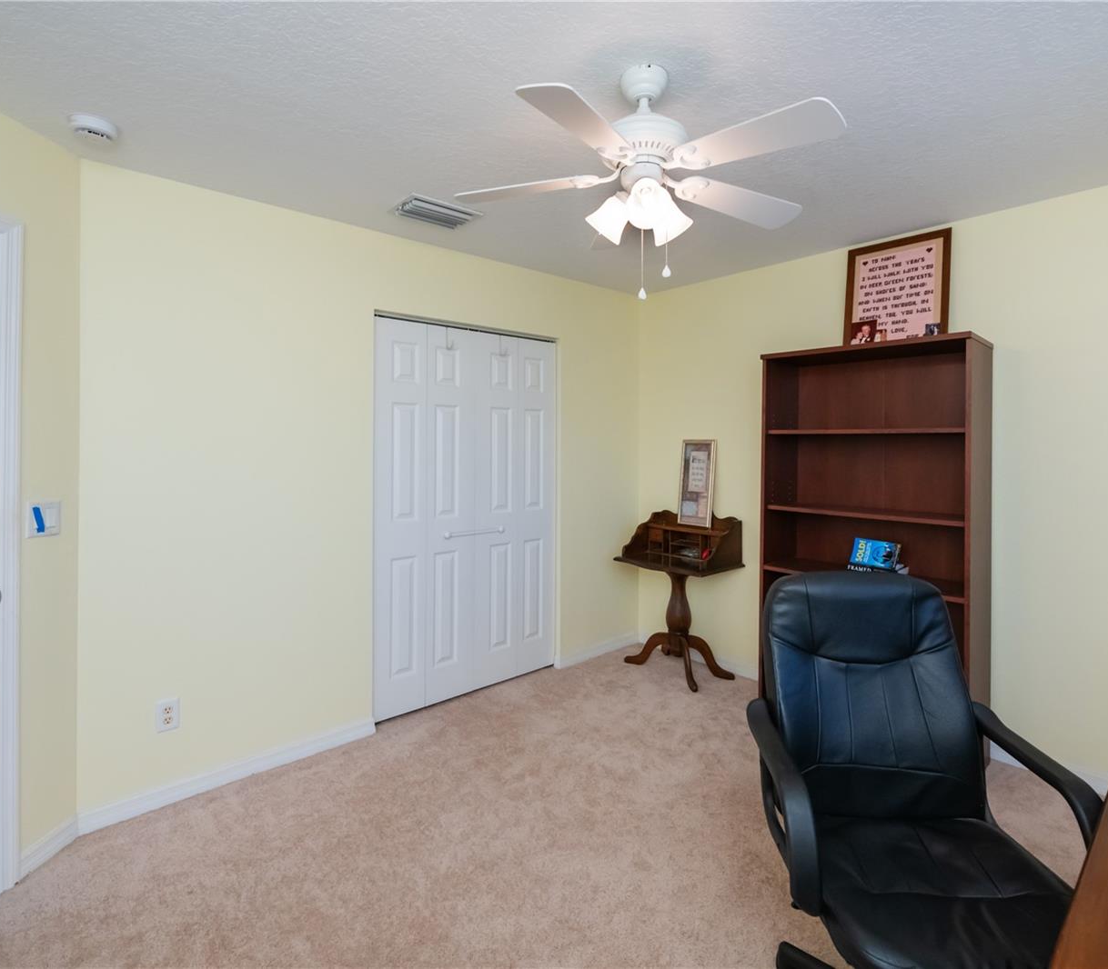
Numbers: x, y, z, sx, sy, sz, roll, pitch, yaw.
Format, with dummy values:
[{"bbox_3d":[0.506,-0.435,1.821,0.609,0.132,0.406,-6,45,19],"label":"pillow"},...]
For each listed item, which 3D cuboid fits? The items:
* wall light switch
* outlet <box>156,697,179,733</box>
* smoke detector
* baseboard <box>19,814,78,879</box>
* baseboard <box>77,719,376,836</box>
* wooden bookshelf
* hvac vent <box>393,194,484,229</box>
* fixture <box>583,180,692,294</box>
[{"bbox_3d":[-1.753,0.121,1.945,0.012,0.118,0.117,0,3,5],"label":"wall light switch"},{"bbox_3d":[-1.556,0.930,2.280,0.077,0.120,0.012,-2,3,-41],"label":"outlet"},{"bbox_3d":[-1.462,-1.124,1.799,0.128,0.040,0.128,-2,3,-40],"label":"smoke detector"},{"bbox_3d":[-1.800,1.287,2.015,0.016,0.083,0.205,0,3,5],"label":"baseboard"},{"bbox_3d":[-1.335,1.240,2.479,1.130,0.083,0.016,-2,3,-41],"label":"baseboard"},{"bbox_3d":[1.540,0.290,2.778,0.310,1.870,0.910,-2,3,-41],"label":"wooden bookshelf"},{"bbox_3d":[-0.523,-1.205,2.516,0.350,0.020,0.250,-2,3,-41],"label":"hvac vent"},{"bbox_3d":[0.240,-0.673,1.560,0.310,0.305,0.310,0,3,5],"label":"fixture"}]

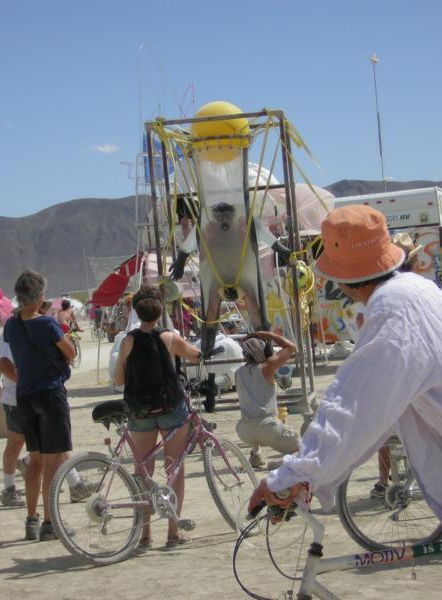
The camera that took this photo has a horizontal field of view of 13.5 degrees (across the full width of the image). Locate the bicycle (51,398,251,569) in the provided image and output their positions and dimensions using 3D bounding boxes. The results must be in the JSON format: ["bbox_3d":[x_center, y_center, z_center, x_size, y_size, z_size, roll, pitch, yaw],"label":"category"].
[{"bbox_3d":[-0.358,1.012,11.220,1.700,1.020,0.560,-4,-12,-42],"label":"bicycle"}]

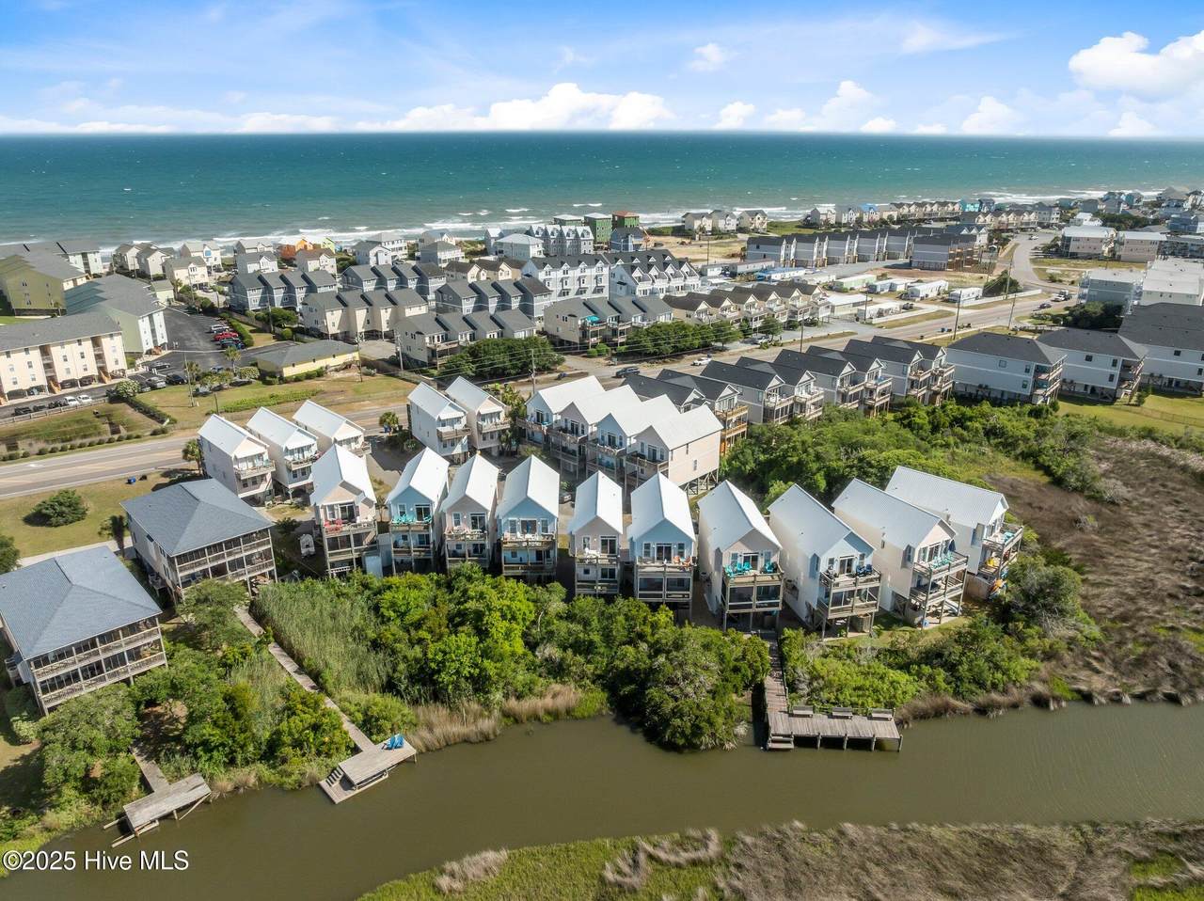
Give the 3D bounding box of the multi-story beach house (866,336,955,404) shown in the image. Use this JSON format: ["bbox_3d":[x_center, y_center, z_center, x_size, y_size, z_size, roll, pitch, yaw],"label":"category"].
[{"bbox_3d":[59.507,-15.815,161.595,15.298,10.465,6.700,18,27,38],"label":"multi-story beach house"}]

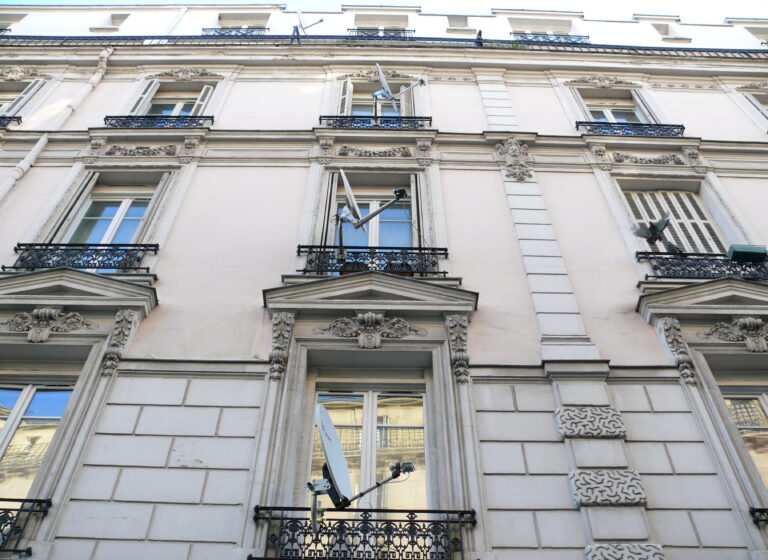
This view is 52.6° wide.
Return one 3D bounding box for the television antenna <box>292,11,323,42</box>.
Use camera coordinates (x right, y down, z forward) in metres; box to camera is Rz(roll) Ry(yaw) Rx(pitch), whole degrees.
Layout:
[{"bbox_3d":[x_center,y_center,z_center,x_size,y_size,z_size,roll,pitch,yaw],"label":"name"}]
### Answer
[{"bbox_3d":[-1.449,-4.802,14.708,0.530,0.520,0.450,-11,-55,8],"label":"television antenna"}]

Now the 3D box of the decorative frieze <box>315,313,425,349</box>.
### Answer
[{"bbox_3d":[-0.128,0.507,7.377,1.079,0.410,0.200,1,-53,-1],"label":"decorative frieze"}]

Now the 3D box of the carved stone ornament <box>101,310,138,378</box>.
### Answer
[{"bbox_3d":[-2.431,0.622,7.167,0.185,0.770,0.250,1,-53,-1],"label":"carved stone ornament"}]

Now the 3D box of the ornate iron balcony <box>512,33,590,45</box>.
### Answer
[{"bbox_3d":[3.524,-4.962,16.170,1.620,0.420,0.250,1,-54,0],"label":"ornate iron balcony"}]

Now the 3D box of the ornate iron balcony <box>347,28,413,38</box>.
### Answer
[{"bbox_3d":[-0.048,-4.999,15.913,1.360,0.580,0.150,1,-53,-1],"label":"ornate iron balcony"}]

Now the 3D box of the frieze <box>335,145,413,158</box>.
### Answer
[{"bbox_3d":[-0.136,-1.689,10.205,0.950,0.210,0.090,1,-54,0],"label":"frieze"}]

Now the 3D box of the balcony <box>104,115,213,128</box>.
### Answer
[{"bbox_3d":[-3.135,-2.079,10.715,1.491,0.450,0.230,1,-53,-1],"label":"balcony"}]

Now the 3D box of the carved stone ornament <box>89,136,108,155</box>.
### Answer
[{"bbox_3d":[-3.860,-1.818,10.498,0.200,0.280,0.160,1,-54,0],"label":"carved stone ornament"}]

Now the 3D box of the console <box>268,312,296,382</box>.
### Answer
[{"bbox_3d":[-0.937,0.603,6.995,0.190,0.760,0.190,1,-54,0],"label":"console"}]

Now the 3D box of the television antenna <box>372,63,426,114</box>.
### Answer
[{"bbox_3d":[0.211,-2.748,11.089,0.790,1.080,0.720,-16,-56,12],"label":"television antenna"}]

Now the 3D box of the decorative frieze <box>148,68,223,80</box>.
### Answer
[{"bbox_3d":[-3.147,-3.235,12.309,1.160,0.405,0.140,1,-53,-1],"label":"decorative frieze"}]

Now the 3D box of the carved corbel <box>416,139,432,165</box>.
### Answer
[{"bbox_3d":[0.544,-1.712,10.424,0.200,0.400,0.170,1,-54,0],"label":"carved corbel"}]

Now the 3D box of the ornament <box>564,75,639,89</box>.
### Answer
[{"bbox_3d":[3.379,-3.084,12.135,1.130,0.400,0.140,1,-53,-1],"label":"ornament"}]

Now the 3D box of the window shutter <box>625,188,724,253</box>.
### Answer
[{"bbox_3d":[3.381,-0.462,8.976,1.080,2.150,0.070,1,-53,-1],"label":"window shutter"}]

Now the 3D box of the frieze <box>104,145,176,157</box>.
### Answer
[{"bbox_3d":[-3.174,-1.691,10.134,0.930,0.200,0.090,1,-54,0],"label":"frieze"}]

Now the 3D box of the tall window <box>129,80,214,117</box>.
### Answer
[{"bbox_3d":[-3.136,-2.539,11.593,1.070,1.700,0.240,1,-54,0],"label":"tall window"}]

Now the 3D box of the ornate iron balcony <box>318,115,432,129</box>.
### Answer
[{"bbox_3d":[-0.113,-2.110,10.845,1.582,0.450,0.230,1,-53,-1],"label":"ornate iron balcony"}]

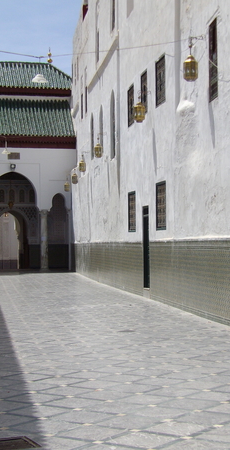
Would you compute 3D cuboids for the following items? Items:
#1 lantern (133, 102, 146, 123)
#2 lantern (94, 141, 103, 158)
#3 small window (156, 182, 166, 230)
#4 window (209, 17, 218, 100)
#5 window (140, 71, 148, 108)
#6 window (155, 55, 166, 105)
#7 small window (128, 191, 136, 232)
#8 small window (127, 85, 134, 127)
[{"bbox_3d":[0.650,-2.967,21.900,0.310,0.550,0.310,-1,-1,-9],"label":"lantern"},{"bbox_3d":[-0.578,-2.666,29.850,0.310,0.560,0.310,-1,-1,-9],"label":"lantern"},{"bbox_3d":[1.158,-0.450,20.507,0.130,1.176,1.180,-1,-1,-9],"label":"small window"},{"bbox_3d":[1.889,-3.103,15.761,0.130,1.492,0.600,-1,-1,-9],"label":"window"},{"bbox_3d":[0.809,-3.548,22.505,0.130,1.157,0.980,-1,-1,-9],"label":"window"},{"bbox_3d":[1.142,-3.519,20.420,0.130,1.149,1.130,-1,-1,-9],"label":"window"},{"bbox_3d":[0.525,-0.371,24.485,0.130,1.181,1.200,-1,-1,-9],"label":"small window"},{"bbox_3d":[0.494,-3.478,24.482,0.130,1.121,1.030,-1,-1,-9],"label":"small window"}]

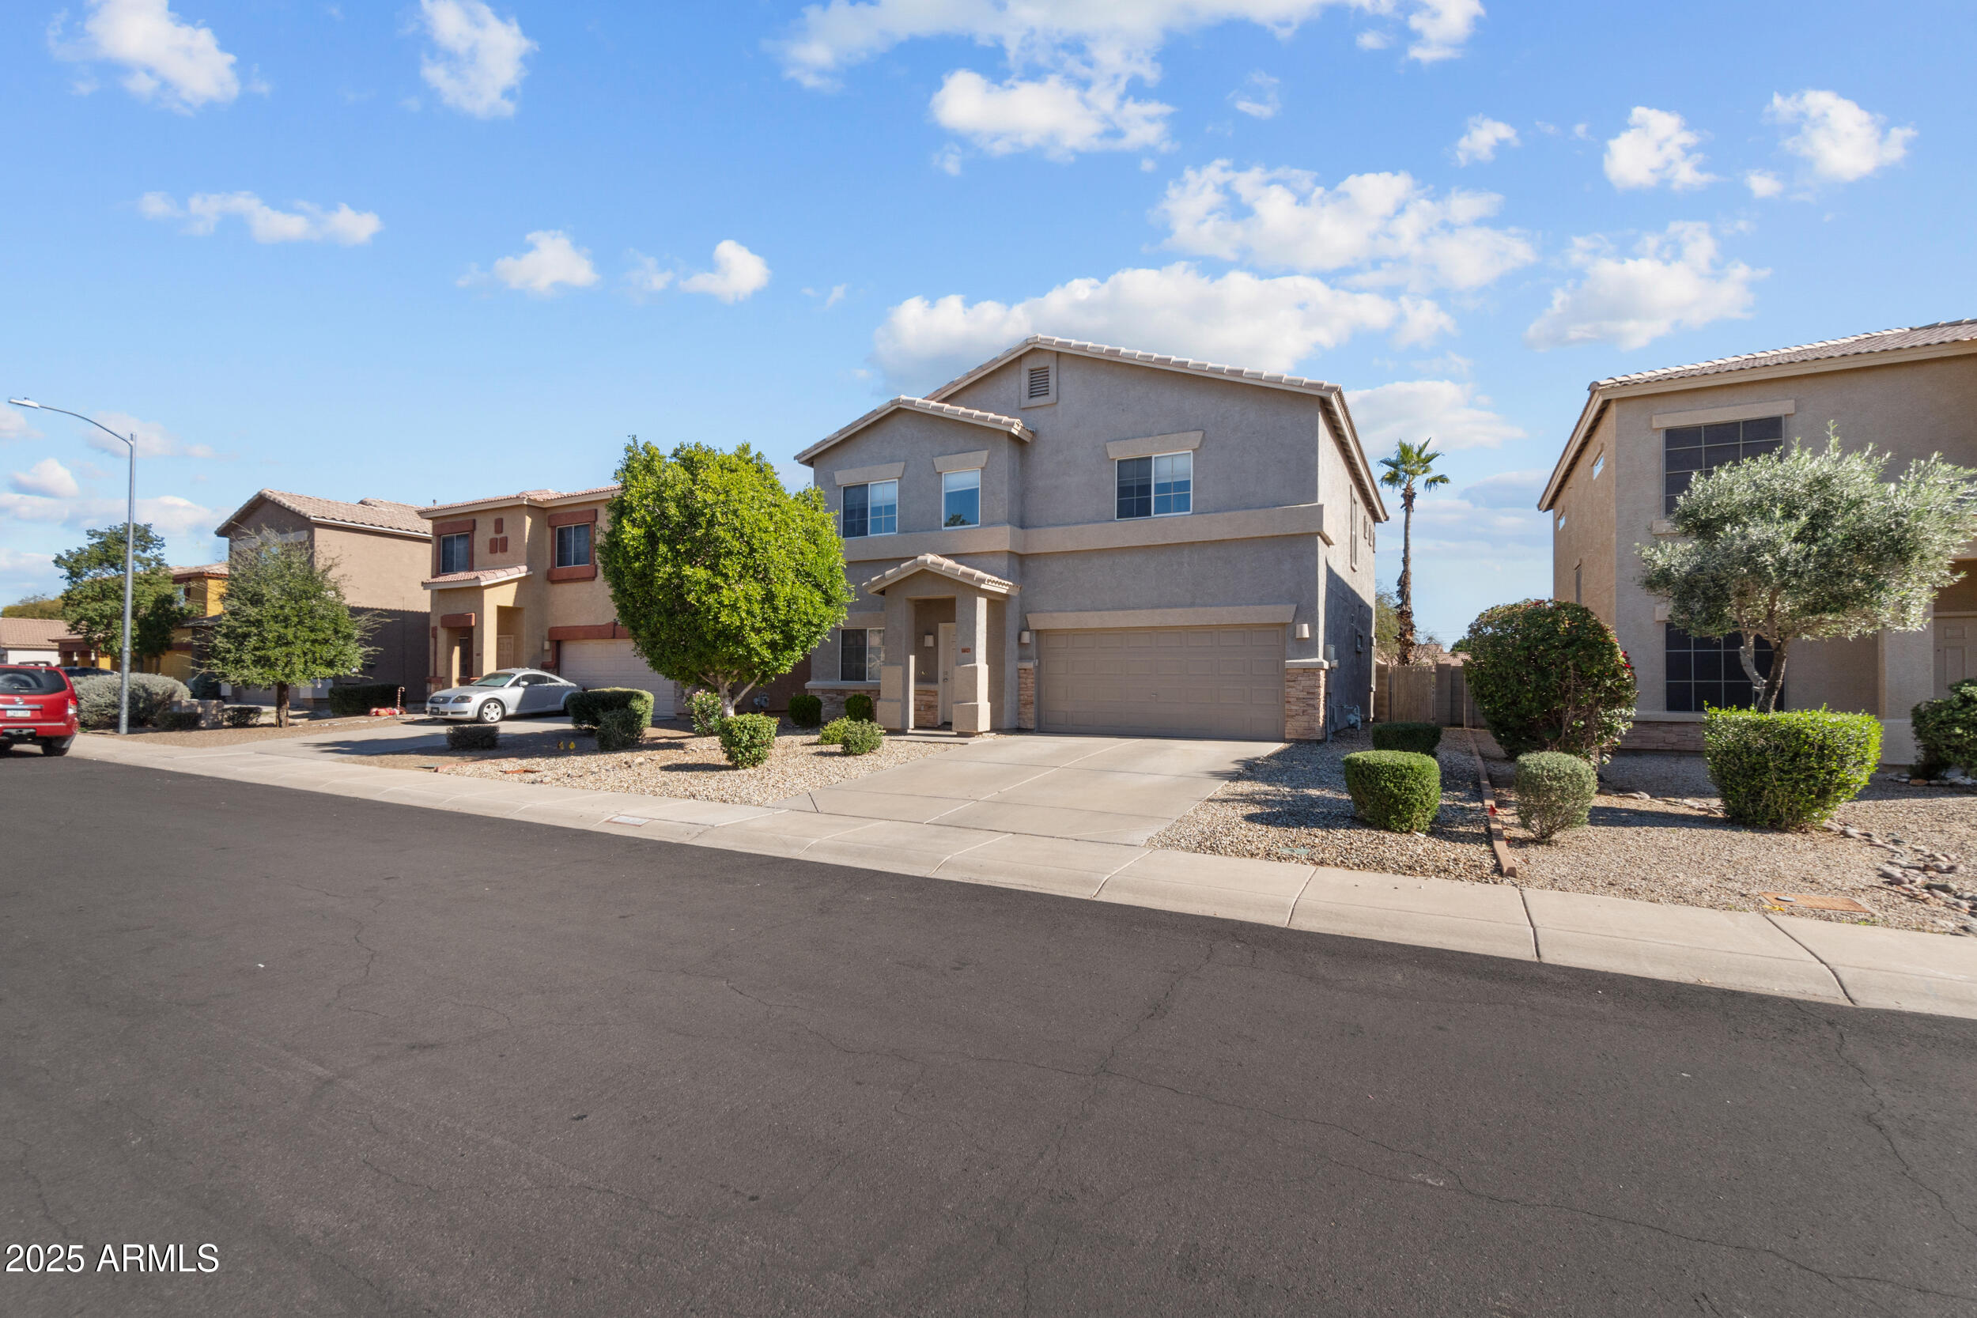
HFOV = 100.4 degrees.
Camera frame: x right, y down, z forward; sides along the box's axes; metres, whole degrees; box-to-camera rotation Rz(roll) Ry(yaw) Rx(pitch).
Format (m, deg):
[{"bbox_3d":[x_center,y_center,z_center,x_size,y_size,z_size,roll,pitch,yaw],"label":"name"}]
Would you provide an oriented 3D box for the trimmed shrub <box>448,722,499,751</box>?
[{"bbox_3d":[-10.726,1.589,17.164,0.930,0.570,0.850,0,-2,29],"label":"trimmed shrub"}]

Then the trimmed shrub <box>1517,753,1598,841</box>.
[{"bbox_3d":[5.585,1.319,8.156,0.700,0.880,0.700,0,-2,29],"label":"trimmed shrub"}]

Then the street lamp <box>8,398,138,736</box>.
[{"bbox_3d":[-21.787,-2.038,19.586,0.350,7.778,2.082,0,-1,27],"label":"street lamp"}]

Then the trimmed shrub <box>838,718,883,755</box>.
[{"bbox_3d":[-2.274,1.379,14.620,0.790,0.612,0.770,0,-1,0],"label":"trimmed shrub"}]

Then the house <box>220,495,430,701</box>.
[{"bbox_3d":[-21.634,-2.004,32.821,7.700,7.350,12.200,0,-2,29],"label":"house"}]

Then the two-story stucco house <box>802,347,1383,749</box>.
[{"bbox_3d":[3.660,-2.409,21.932,11.800,8.180,14.250,0,-2,29],"label":"two-story stucco house"}]

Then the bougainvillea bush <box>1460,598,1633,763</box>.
[{"bbox_3d":[7.403,0.422,10.939,2.000,2.426,2.000,0,-1,30],"label":"bougainvillea bush"}]

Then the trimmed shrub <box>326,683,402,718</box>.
[{"bbox_3d":[-18.167,1.179,24.044,1.150,0.936,1.750,0,-1,30],"label":"trimmed shrub"}]

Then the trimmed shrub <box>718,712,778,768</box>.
[{"bbox_3d":[-4.118,1.345,13.969,0.970,0.930,0.950,0,-2,29],"label":"trimmed shrub"}]

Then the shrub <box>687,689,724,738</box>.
[{"bbox_3d":[-6.232,1.167,18.338,0.980,1.060,0.980,0,-2,29],"label":"shrub"}]

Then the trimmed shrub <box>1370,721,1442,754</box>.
[{"bbox_3d":[6.392,1.243,12.558,0.950,0.640,0.920,0,-2,29],"label":"trimmed shrub"}]

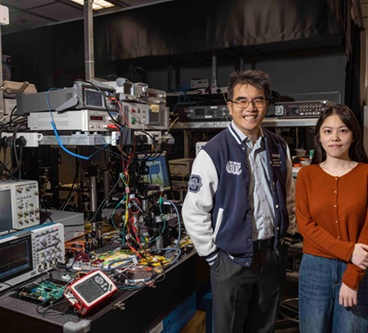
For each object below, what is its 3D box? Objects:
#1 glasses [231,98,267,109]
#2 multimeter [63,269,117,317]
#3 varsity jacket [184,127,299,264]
[{"bbox_3d":[0.290,-0.288,1.745,0.142,0.046,0.145,-2,14,-1],"label":"glasses"},{"bbox_3d":[-0.322,0.438,1.362,0.099,0.040,0.167,41,19,15],"label":"multimeter"},{"bbox_3d":[0.252,0.112,1.735,0.510,0.600,0.300,-2,5,-16],"label":"varsity jacket"}]

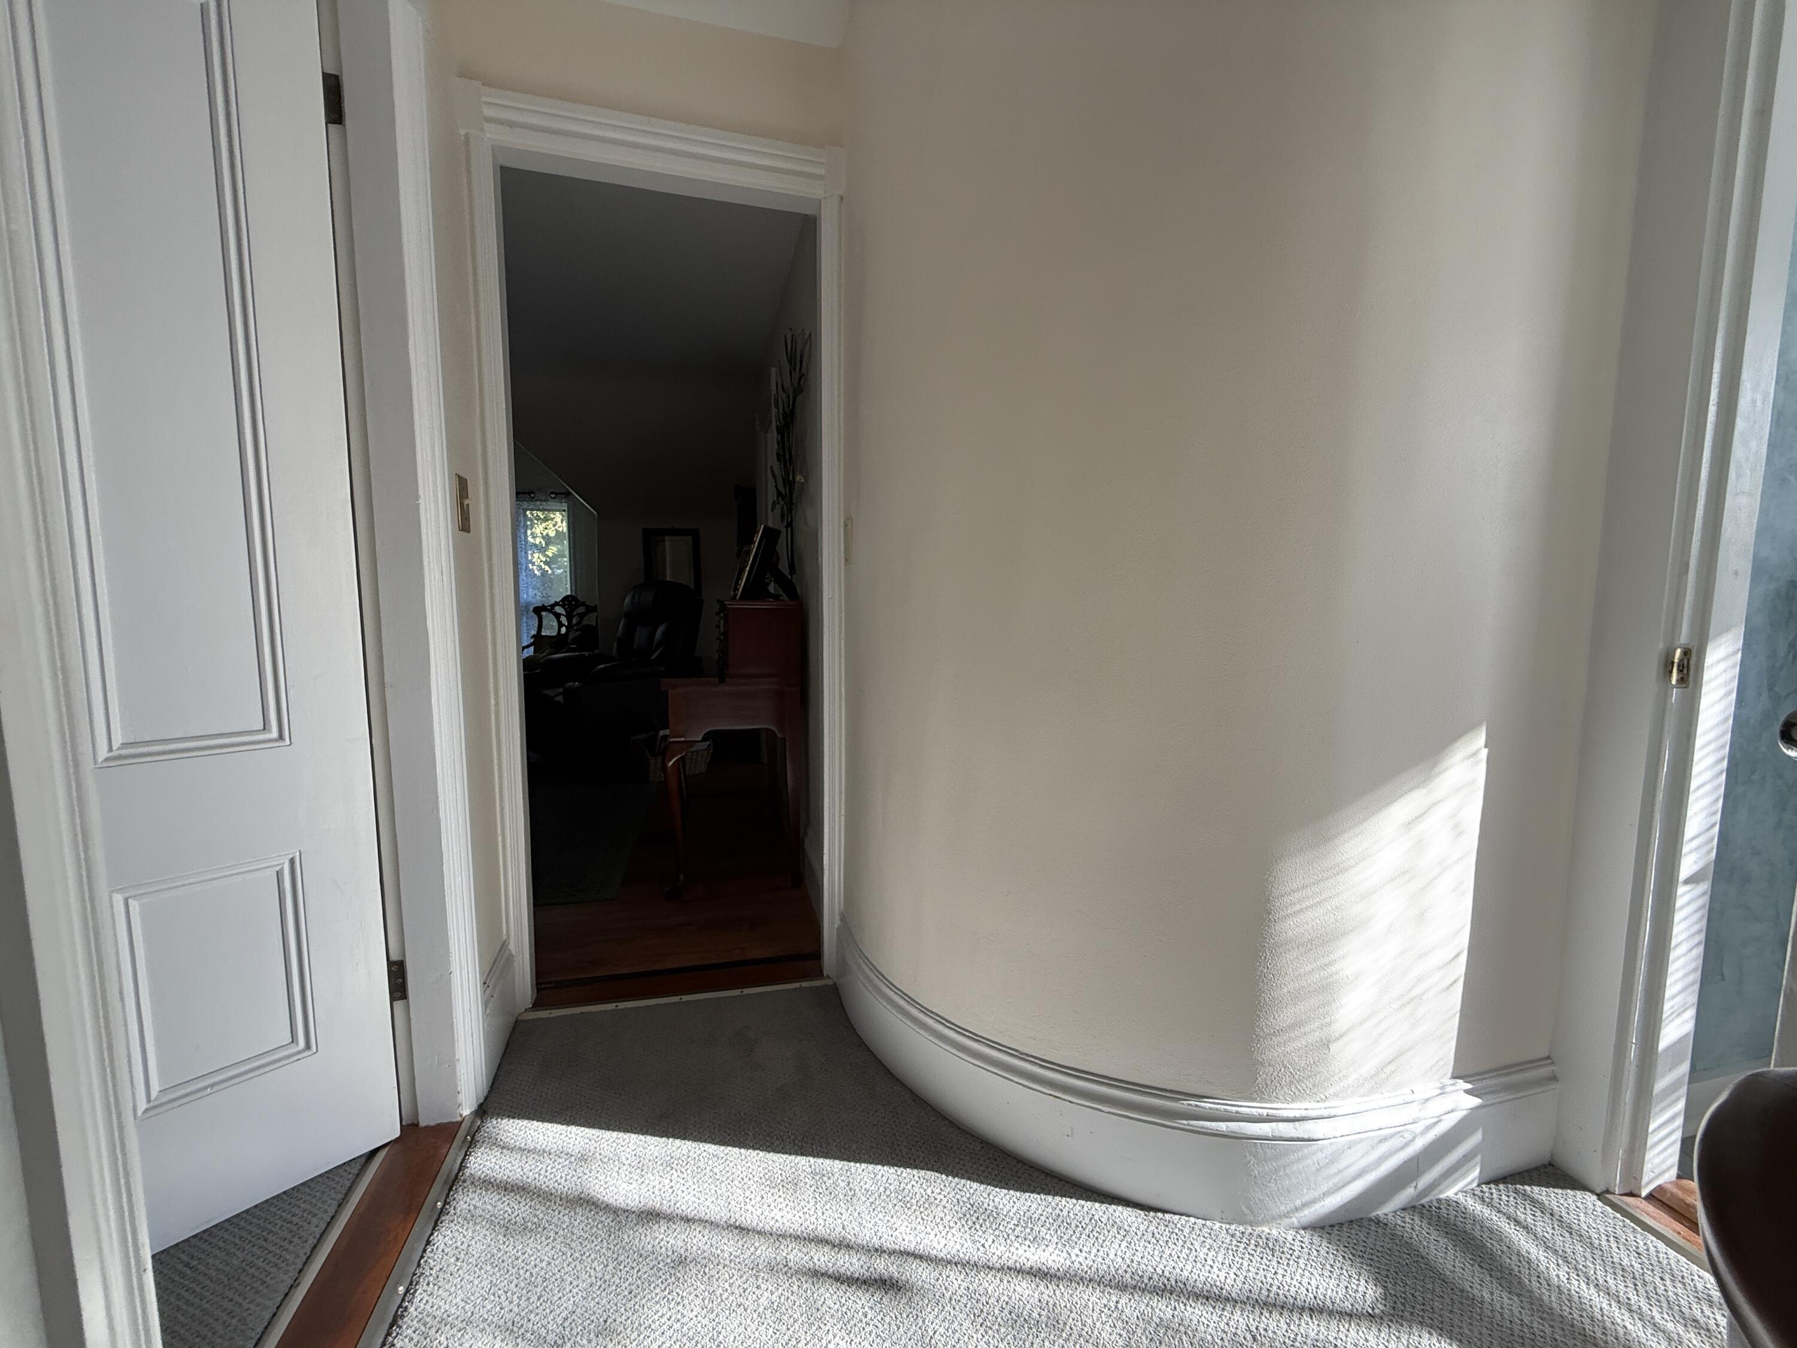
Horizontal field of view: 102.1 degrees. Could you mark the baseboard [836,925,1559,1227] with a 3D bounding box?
[{"bbox_3d":[0.442,0.789,1.474,1.521,0.213,0.429,3,6,24],"label":"baseboard"}]

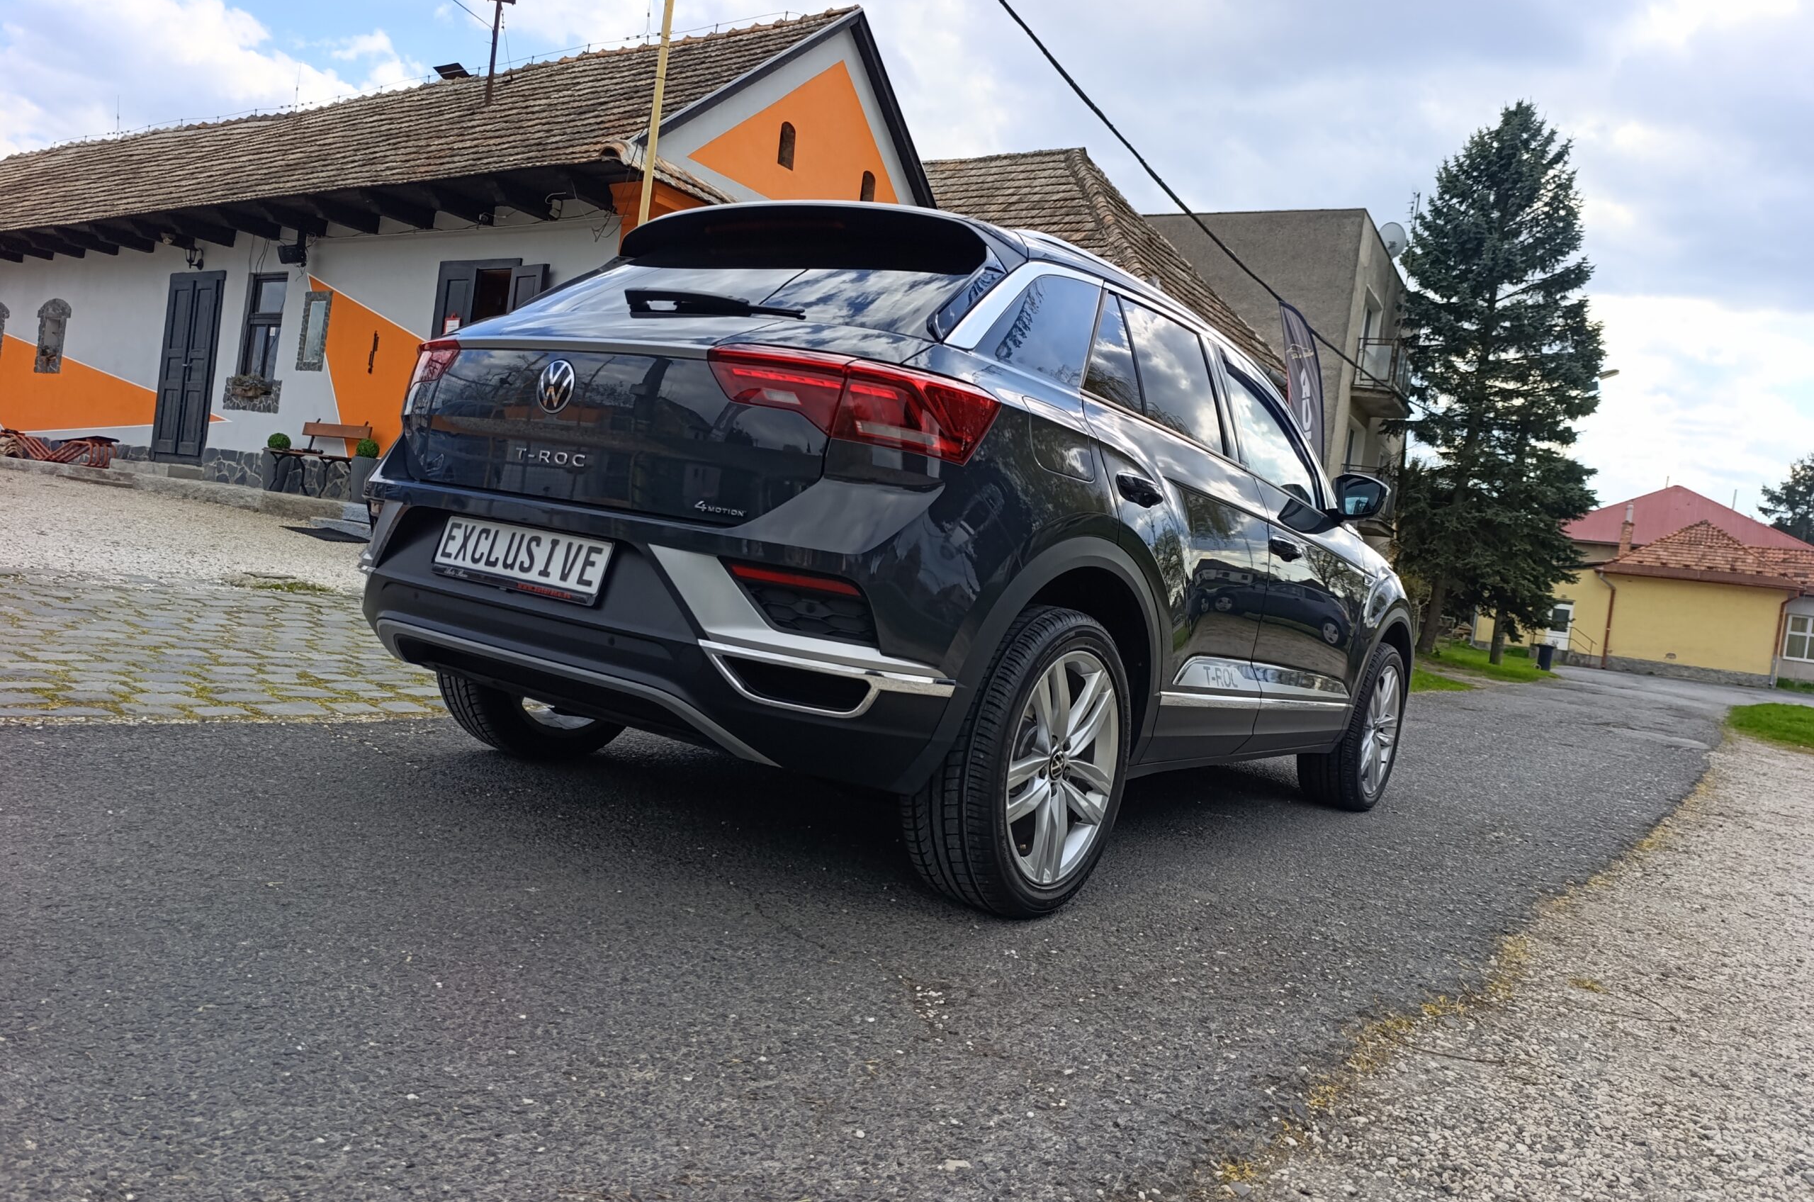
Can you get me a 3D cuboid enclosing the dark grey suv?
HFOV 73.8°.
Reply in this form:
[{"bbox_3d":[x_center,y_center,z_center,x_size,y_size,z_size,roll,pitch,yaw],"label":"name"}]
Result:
[{"bbox_3d":[0.440,-0.144,4.084,1.880,1.573,4.234,9,2,35],"label":"dark grey suv"}]

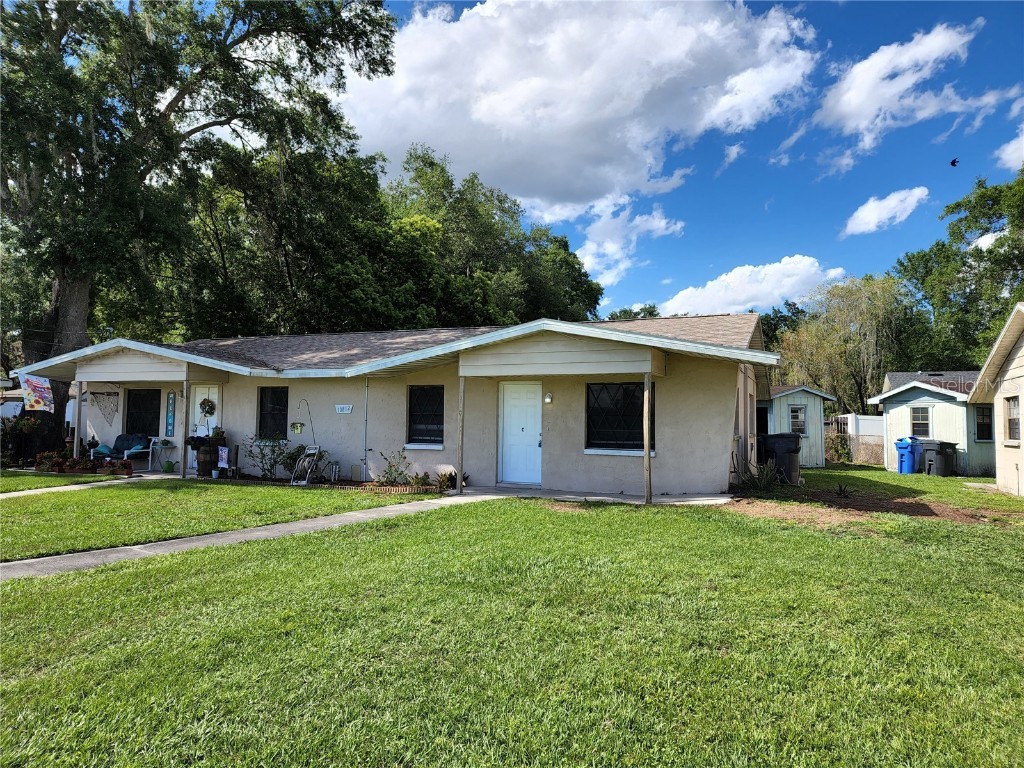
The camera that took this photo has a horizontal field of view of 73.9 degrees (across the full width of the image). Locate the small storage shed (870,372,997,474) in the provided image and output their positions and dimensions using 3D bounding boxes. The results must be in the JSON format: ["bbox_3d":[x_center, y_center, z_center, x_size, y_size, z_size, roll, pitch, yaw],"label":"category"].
[{"bbox_3d":[14.156,1.185,21.721,4.000,3.100,3.300,2,-3,-27],"label":"small storage shed"}]

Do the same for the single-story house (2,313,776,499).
[{"bbox_3d":[-2.121,0.383,19.524,18.440,3.980,11.990,-1,-3,23],"label":"single-story house"}]

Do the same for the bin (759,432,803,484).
[{"bbox_3d":[5.779,1.631,14.700,0.820,1.120,0.680,-1,-3,30],"label":"bin"}]

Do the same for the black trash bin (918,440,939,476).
[{"bbox_3d":[12.632,2.182,20.200,0.800,1.100,0.680,1,-3,-20],"label":"black trash bin"}]

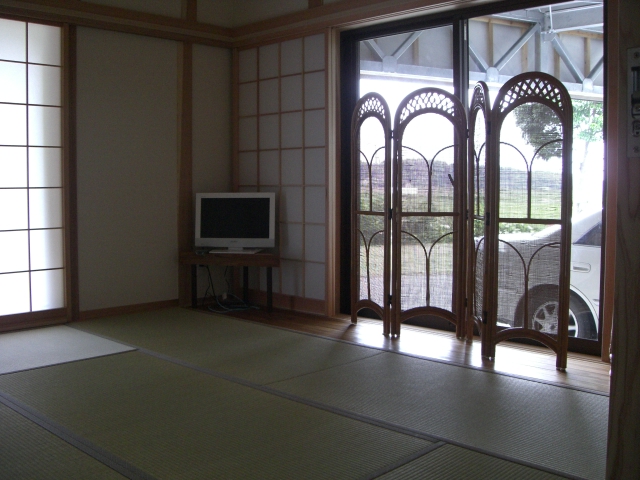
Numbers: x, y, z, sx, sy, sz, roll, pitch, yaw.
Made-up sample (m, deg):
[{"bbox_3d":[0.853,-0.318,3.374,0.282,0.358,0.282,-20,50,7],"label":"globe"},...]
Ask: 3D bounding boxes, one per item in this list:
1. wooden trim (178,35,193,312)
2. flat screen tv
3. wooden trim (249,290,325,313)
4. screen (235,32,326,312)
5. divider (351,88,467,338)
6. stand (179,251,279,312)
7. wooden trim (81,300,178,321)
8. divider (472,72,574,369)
[{"bbox_3d":[-0.897,-0.419,4.630,0.060,1.711,0.110,4,6,45],"label":"wooden trim"},{"bbox_3d":[-0.537,-0.108,4.479,0.520,0.378,0.190,1,4,13],"label":"flat screen tv"},{"bbox_3d":[-0.242,0.396,4.579,0.807,0.092,0.035,4,6,45],"label":"wooden trim"},{"bbox_3d":[-0.261,-0.412,4.542,0.865,1.711,0.040,4,6,45],"label":"screen"},{"bbox_3d":[0.409,-0.145,3.744,0.730,1.294,0.241,3,5,38],"label":"divider"},{"bbox_3d":[-0.523,0.255,4.627,0.654,0.367,0.400,1,4,17],"label":"stand"},{"bbox_3d":[-1.172,0.429,4.391,0.030,0.052,0.698,4,6,45],"label":"wooden trim"},{"bbox_3d":[0.832,-0.103,3.225,0.199,1.283,0.683,-2,4,-25],"label":"divider"}]

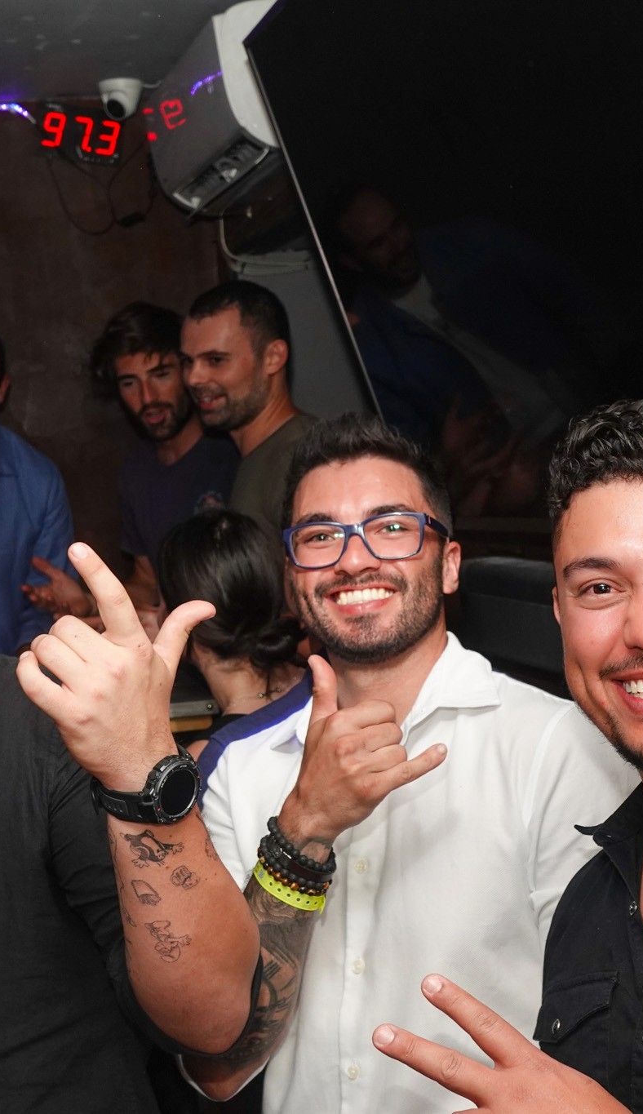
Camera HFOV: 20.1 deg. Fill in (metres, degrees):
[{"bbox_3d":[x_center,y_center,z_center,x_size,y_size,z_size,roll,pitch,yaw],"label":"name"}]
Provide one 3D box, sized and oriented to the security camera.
[{"bbox_3d":[-0.429,-0.977,3.880,0.095,0.084,0.095,-2,5,19],"label":"security camera"}]

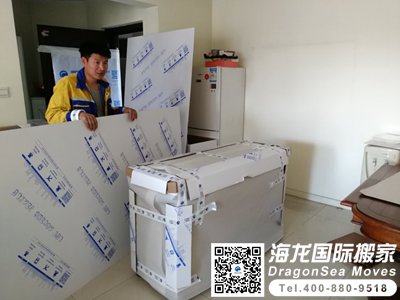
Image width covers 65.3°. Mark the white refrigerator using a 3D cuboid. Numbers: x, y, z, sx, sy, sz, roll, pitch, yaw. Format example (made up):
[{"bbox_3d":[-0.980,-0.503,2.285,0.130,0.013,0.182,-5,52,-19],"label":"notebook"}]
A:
[{"bbox_3d":[0.208,-0.279,4.211,0.550,1.589,0.572,11,17,41],"label":"white refrigerator"}]

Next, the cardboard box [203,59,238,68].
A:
[{"bbox_3d":[0.293,-1.104,4.030,0.320,0.100,0.320,11,17,41],"label":"cardboard box"}]

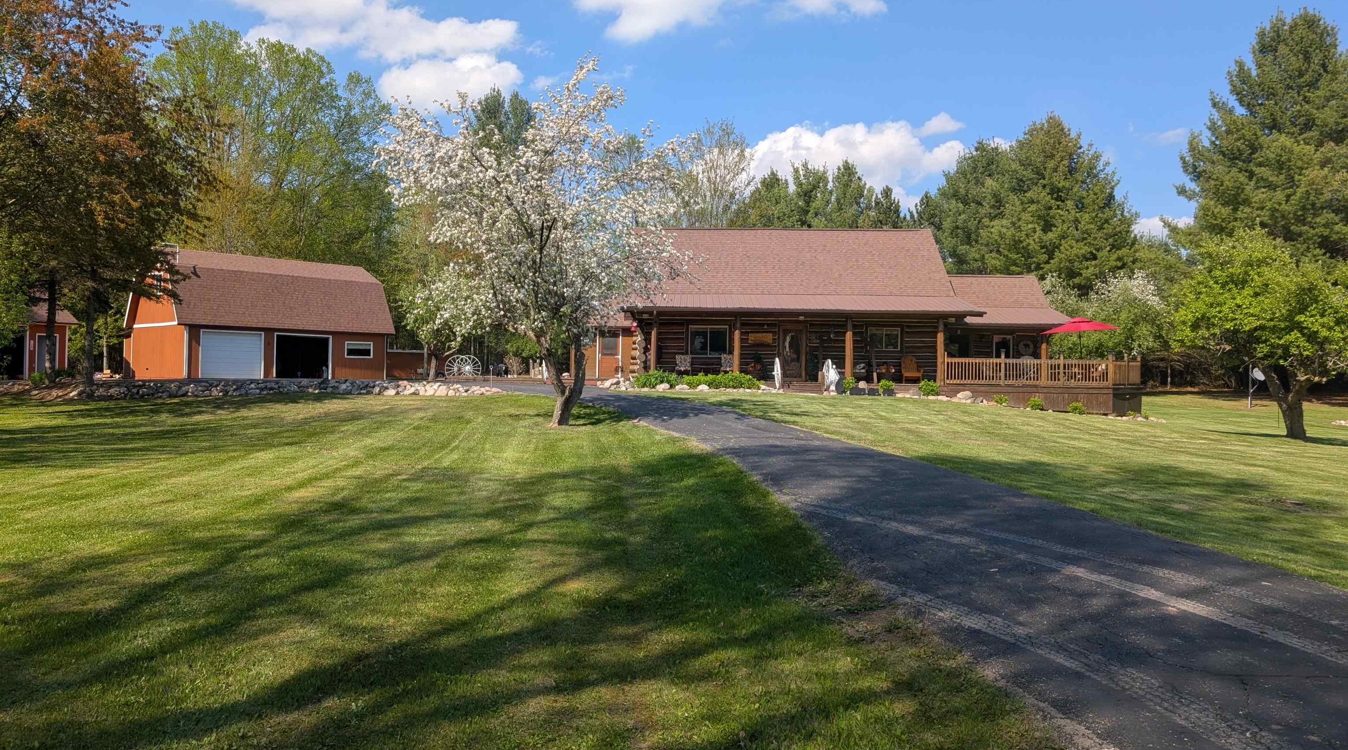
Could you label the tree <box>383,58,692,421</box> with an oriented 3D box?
[{"bbox_3d":[-3.095,-3.000,21.195,7.100,8.275,6.800,1,0,0],"label":"tree"}]

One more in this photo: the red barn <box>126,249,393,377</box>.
[{"bbox_3d":[-21.495,-2.927,48.776,8.400,6.500,10.600,1,0,44],"label":"red barn"}]

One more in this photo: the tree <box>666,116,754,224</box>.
[{"bbox_3d":[2.446,-7.496,56.986,6.300,16.249,6.300,1,0,0],"label":"tree"}]

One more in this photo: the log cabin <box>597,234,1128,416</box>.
[{"bbox_3d":[7.813,-2.539,39.484,18.715,7.600,11.000,1,0,2],"label":"log cabin"}]

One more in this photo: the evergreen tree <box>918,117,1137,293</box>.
[{"bbox_3d":[21.369,-7.195,55.986,12.600,16.585,11.000,1,0,0],"label":"evergreen tree"}]

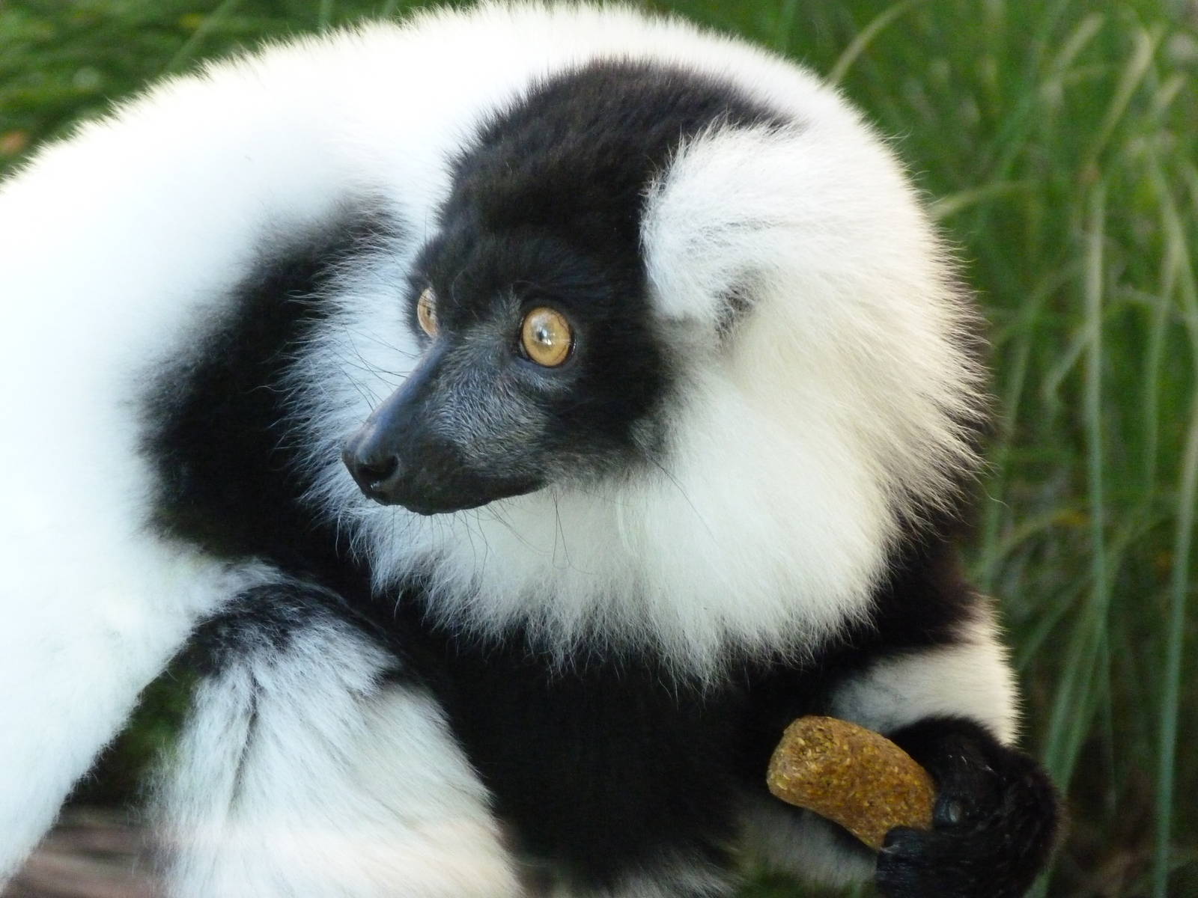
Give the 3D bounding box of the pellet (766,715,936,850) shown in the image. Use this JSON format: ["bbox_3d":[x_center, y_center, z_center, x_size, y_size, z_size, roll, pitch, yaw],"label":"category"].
[{"bbox_3d":[0.067,0.087,2.100,0.045,0.026,0.025,30,6,0],"label":"pellet"}]

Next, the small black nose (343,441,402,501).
[{"bbox_3d":[-0.059,0.006,2.070,0.012,0.015,0.014,-8,12,-38],"label":"small black nose"}]

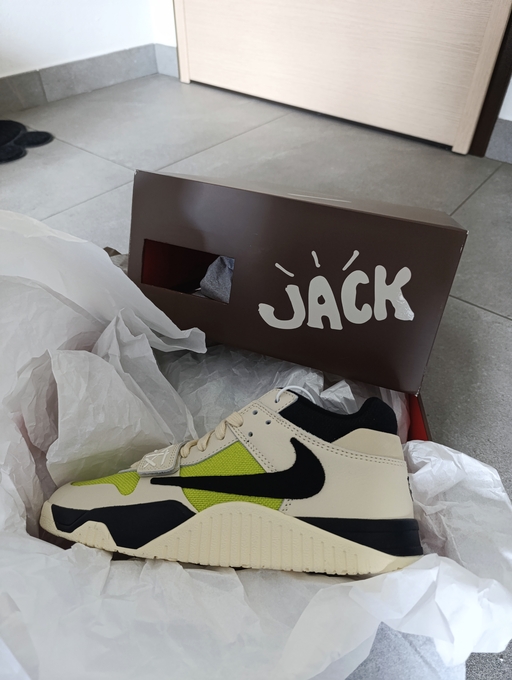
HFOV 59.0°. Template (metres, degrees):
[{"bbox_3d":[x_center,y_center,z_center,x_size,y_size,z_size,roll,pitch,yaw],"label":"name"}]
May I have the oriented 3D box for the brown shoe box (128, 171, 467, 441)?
[{"bbox_3d":[0.040,-0.086,0.552,0.348,0.170,0.150,15,21,14],"label":"brown shoe box"}]

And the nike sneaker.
[{"bbox_3d":[-0.028,0.101,0.363,0.308,0.110,0.132,1,75,8],"label":"nike sneaker"}]

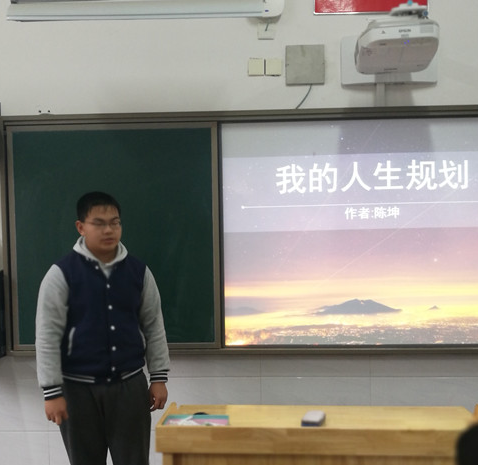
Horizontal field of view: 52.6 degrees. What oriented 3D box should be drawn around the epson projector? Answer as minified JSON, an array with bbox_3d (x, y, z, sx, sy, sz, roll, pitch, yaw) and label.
[{"bbox_3d":[0.740,-0.874,2.302,0.350,0.160,0.340,-1,2,2],"label":"epson projector"}]

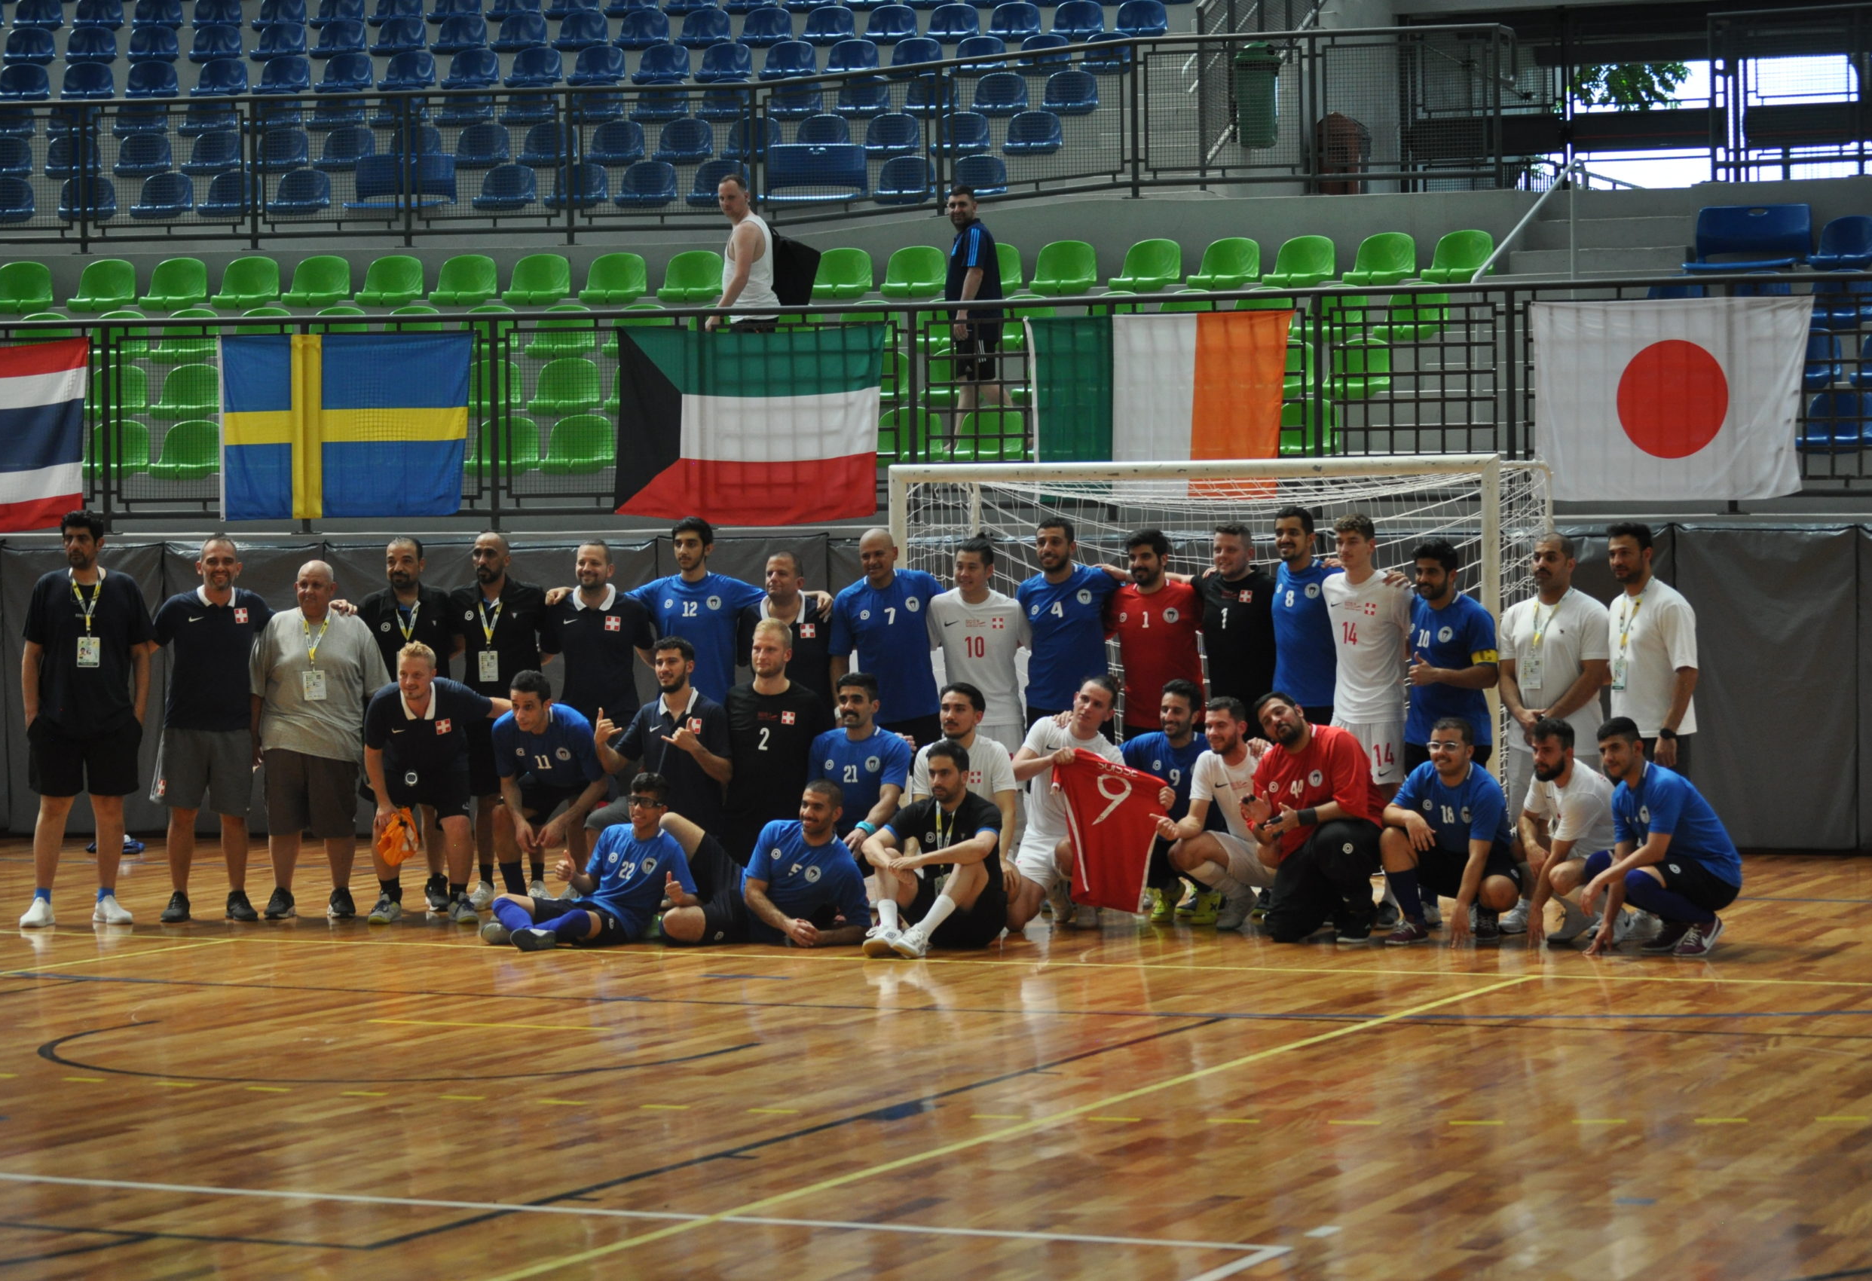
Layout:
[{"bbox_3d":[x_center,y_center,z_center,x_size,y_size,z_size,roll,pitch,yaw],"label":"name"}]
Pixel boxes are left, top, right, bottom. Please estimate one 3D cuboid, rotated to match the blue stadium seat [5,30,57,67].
[{"bbox_3d":[-7.816,-5.122,37.900,0.450,0.390,0.420,-1,1,-6],"label":"blue stadium seat"}]

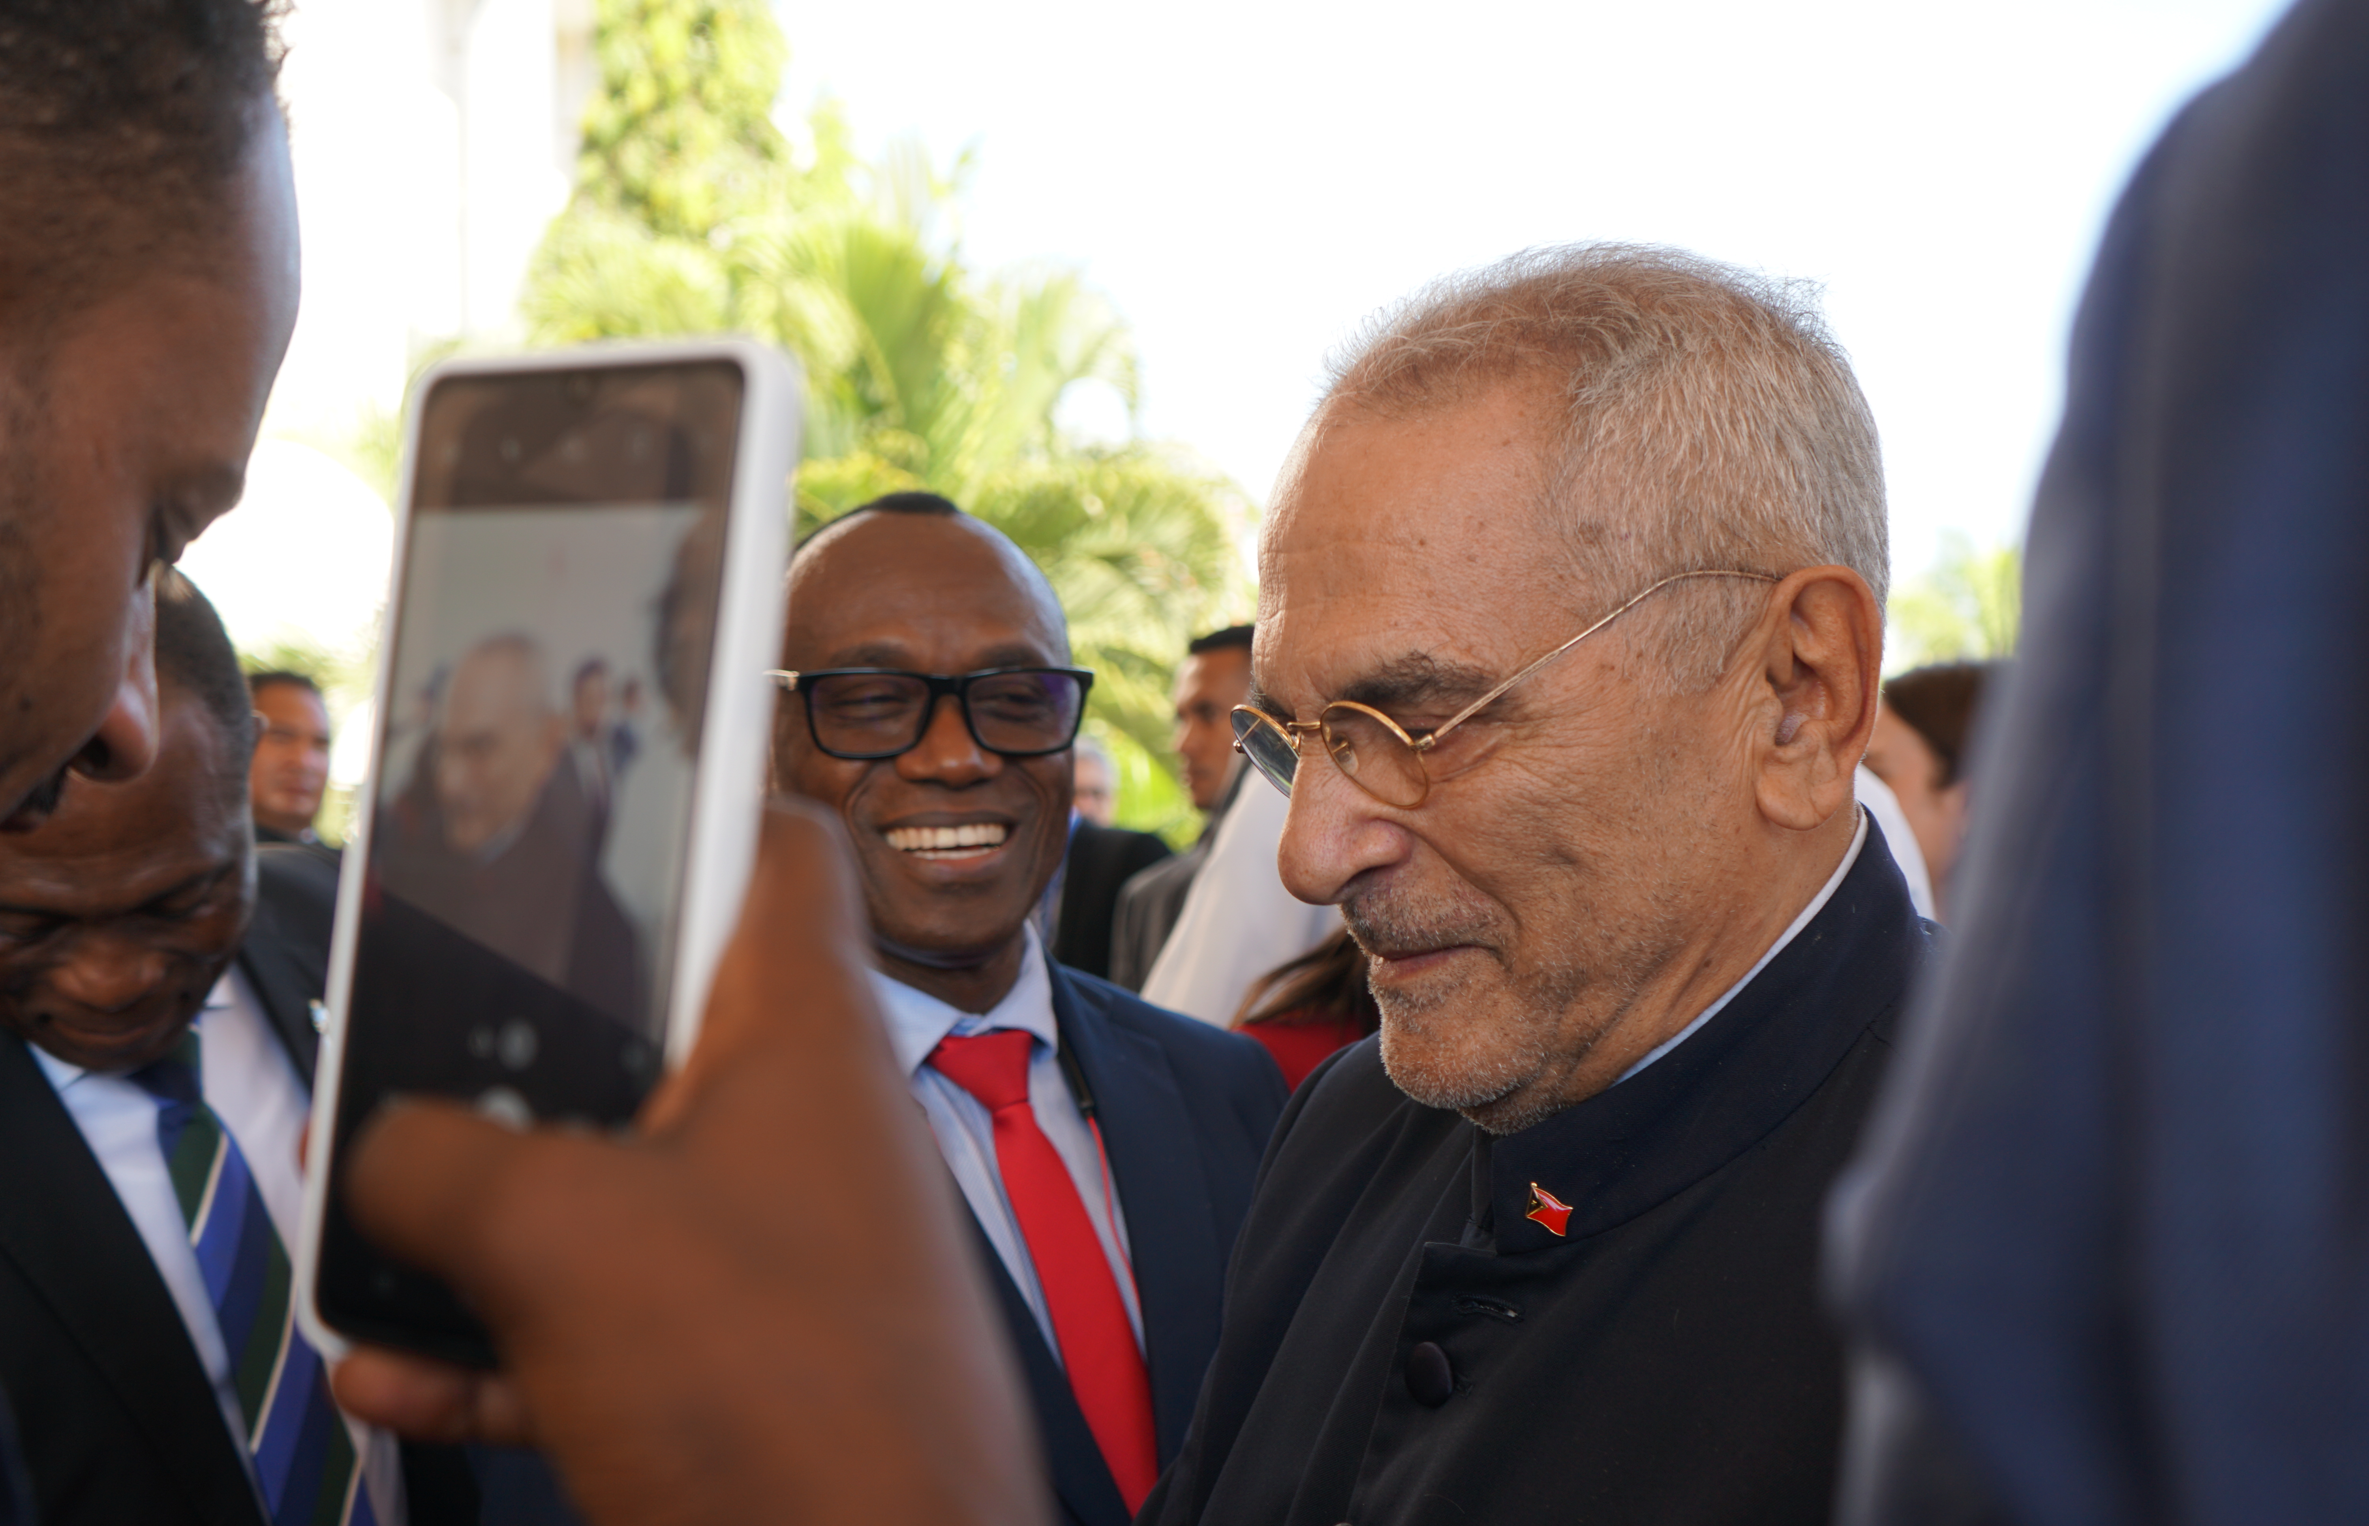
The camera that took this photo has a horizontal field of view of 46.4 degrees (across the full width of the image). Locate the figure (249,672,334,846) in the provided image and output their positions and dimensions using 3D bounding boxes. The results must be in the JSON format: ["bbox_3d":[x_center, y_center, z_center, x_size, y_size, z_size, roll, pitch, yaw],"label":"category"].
[{"bbox_3d":[-1.420,0.730,4.400,0.500,1.730,0.300,0,0,-36],"label":"figure"}]

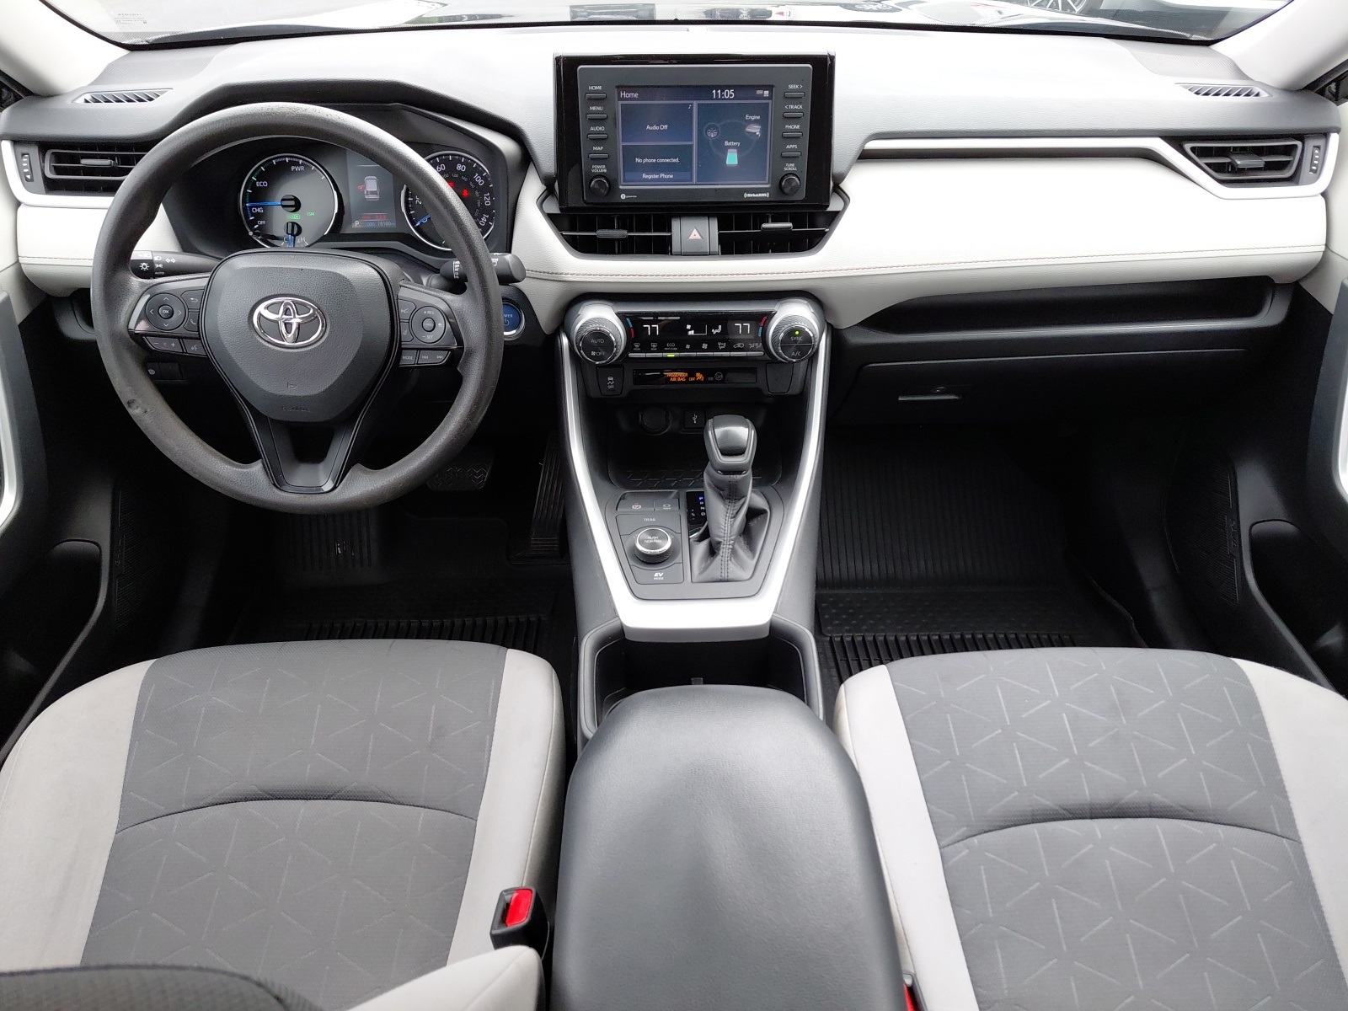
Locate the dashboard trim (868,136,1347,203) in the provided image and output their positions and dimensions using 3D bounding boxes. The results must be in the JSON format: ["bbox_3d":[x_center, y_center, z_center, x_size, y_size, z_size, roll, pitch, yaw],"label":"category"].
[{"bbox_3d":[0.456,-0.355,1.035,0.523,0.065,0.060,-1,28,-2],"label":"dashboard trim"}]

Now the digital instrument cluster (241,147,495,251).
[{"bbox_3d":[-0.328,-0.327,1.039,0.283,0.118,0.045,-1,15,-2],"label":"digital instrument cluster"}]

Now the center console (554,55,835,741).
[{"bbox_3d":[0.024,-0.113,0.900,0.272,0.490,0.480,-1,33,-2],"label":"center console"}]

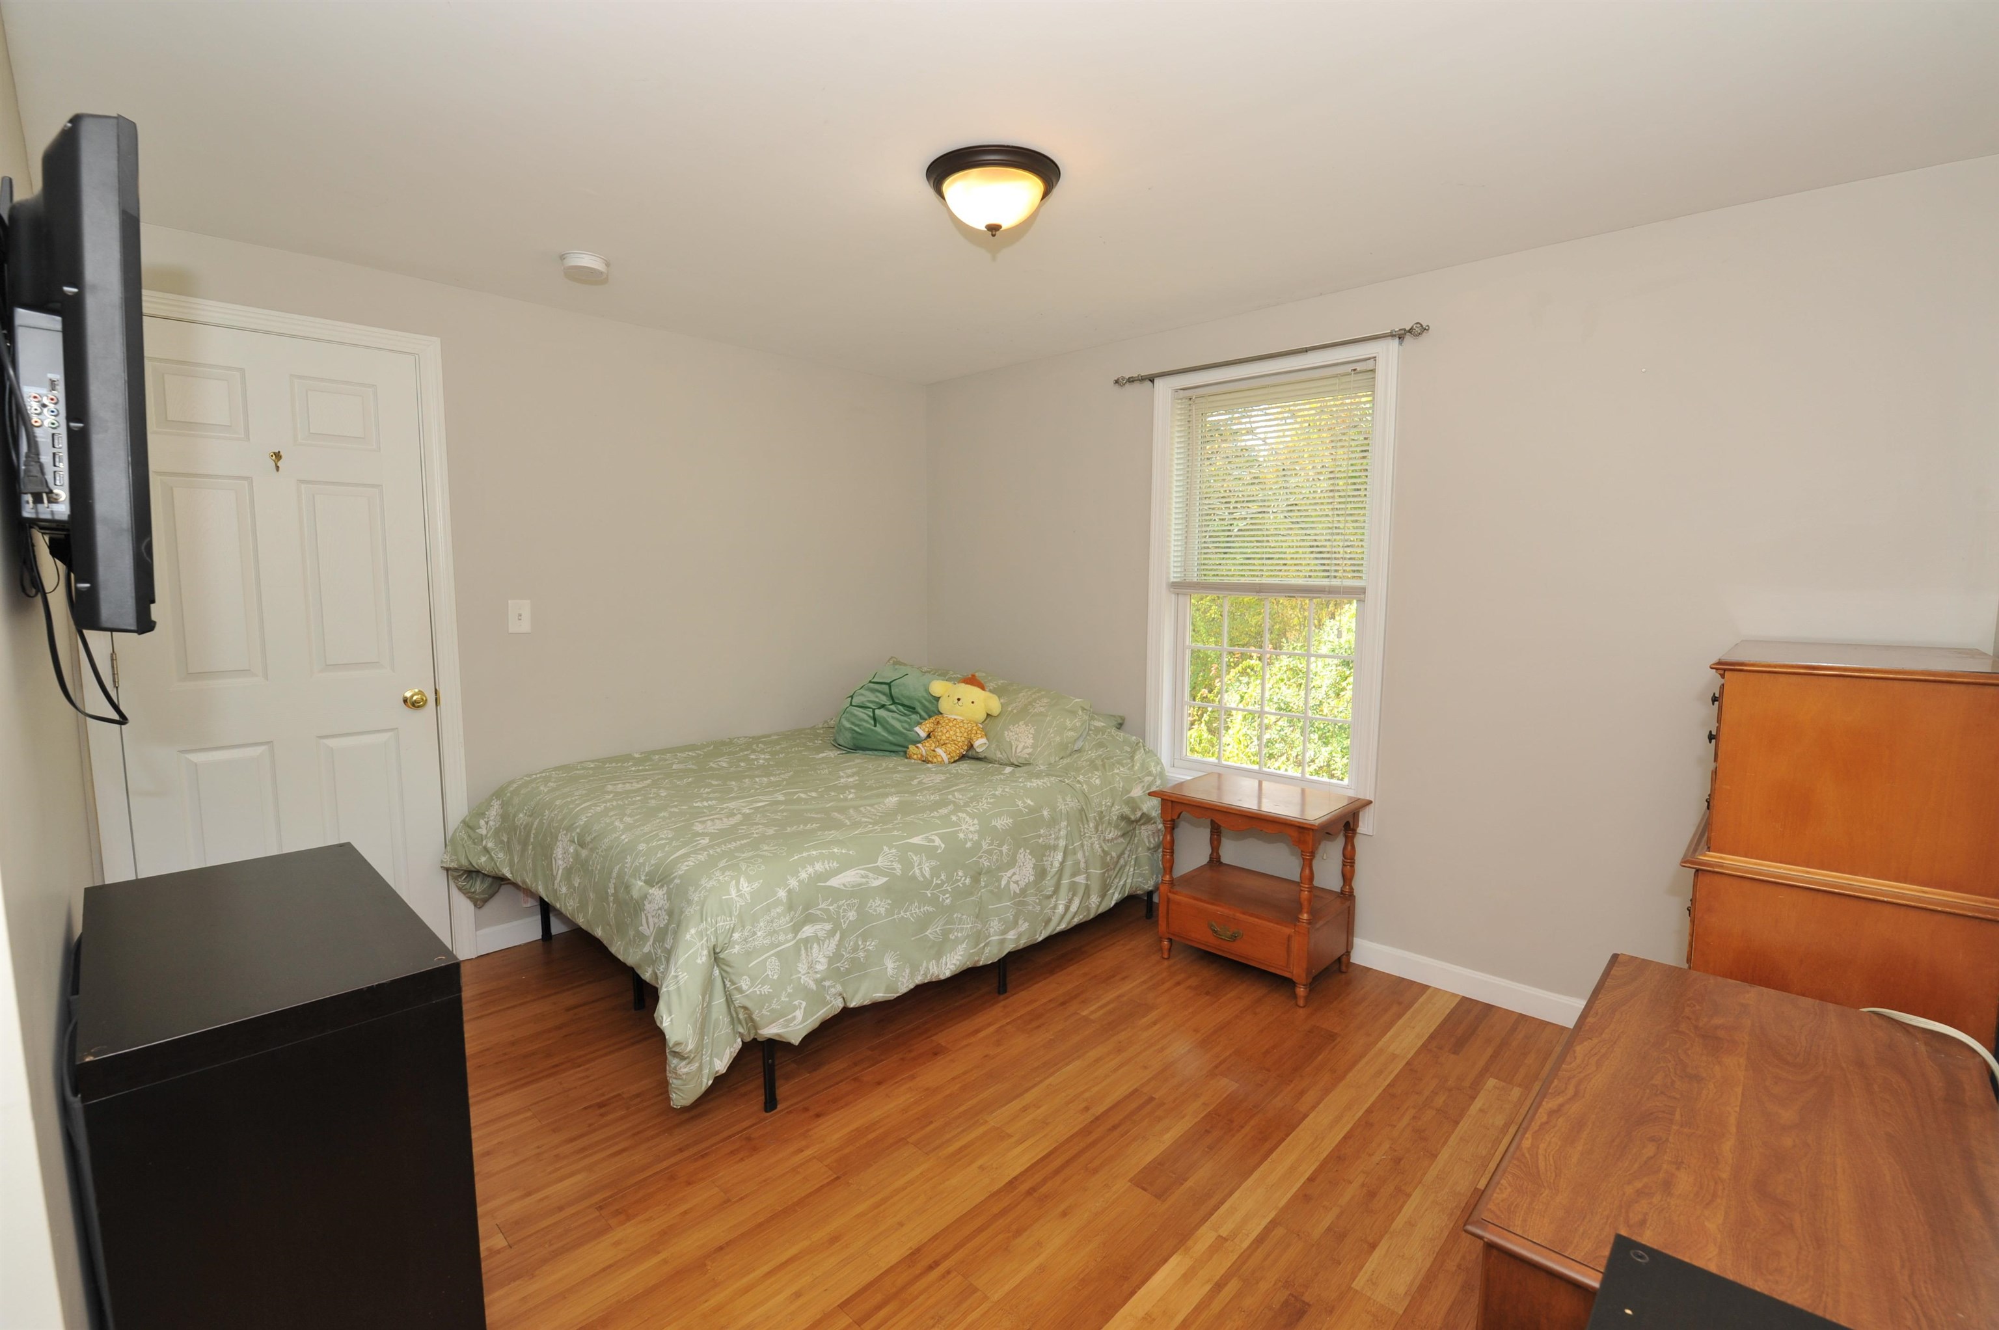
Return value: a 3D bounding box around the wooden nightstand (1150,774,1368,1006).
[{"bbox_3d":[0.879,0.751,2.877,0.575,0.600,0.410,6,9,43],"label":"wooden nightstand"}]

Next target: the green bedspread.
[{"bbox_3d":[-0.556,0.593,3.056,1.580,0.520,2.100,6,9,43],"label":"green bedspread"}]

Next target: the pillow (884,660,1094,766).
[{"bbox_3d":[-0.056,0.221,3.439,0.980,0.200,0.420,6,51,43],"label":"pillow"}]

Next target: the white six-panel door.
[{"bbox_3d":[-2.137,0.048,2.520,0.045,2.030,0.755,6,9,43],"label":"white six-panel door"}]

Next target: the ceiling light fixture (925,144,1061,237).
[{"bbox_3d":[-0.014,-1.089,1.947,0.325,0.156,0.325,0,6,0],"label":"ceiling light fixture"}]

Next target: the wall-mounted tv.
[{"bbox_3d":[-1.271,-0.337,1.158,0.850,0.545,0.100,6,6,43],"label":"wall-mounted tv"}]

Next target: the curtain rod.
[{"bbox_3d":[0.894,-1.098,2.986,1.196,0.050,0.080,6,9,43],"label":"curtain rod"}]

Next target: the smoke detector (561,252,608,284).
[{"bbox_3d":[-1.264,-1.212,2.529,0.135,0.045,0.135,6,9,43],"label":"smoke detector"}]

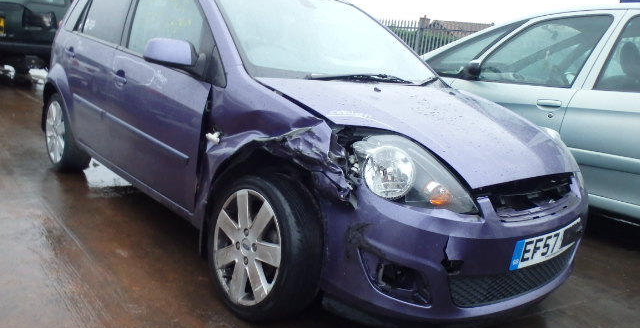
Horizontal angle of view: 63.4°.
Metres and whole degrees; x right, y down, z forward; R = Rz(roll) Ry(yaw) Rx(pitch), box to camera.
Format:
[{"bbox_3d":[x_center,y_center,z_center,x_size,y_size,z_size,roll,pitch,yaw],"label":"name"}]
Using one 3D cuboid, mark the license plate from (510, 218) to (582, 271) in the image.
[{"bbox_3d":[0.847,0.291,1.901,0.515,0.112,0.030,-5,16,-42],"label":"license plate"}]

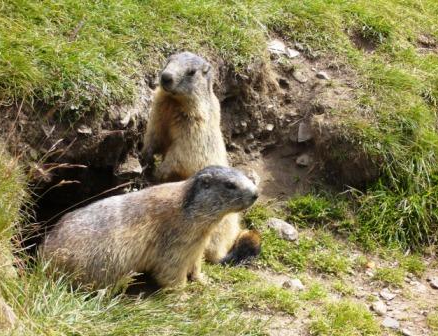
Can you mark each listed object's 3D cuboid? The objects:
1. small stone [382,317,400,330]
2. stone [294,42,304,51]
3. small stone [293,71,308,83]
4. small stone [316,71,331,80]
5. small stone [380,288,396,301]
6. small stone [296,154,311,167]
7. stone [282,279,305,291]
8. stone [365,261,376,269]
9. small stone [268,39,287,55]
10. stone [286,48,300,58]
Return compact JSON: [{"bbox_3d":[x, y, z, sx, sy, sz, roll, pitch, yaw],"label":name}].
[{"bbox_3d":[0.353,0.320,2.800,0.037,0.022,0.030,0,20,0],"label":"small stone"},{"bbox_3d":[0.216,-0.331,3.700,0.027,0.018,0.023,0,20,0],"label":"stone"},{"bbox_3d":[0.216,-0.242,3.600,0.036,0.026,0.031,0,20,0],"label":"small stone"},{"bbox_3d":[0.281,-0.248,3.650,0.040,0.019,0.032,0,20,0],"label":"small stone"},{"bbox_3d":[0.341,0.256,2.750,0.031,0.015,0.026,5,21,14],"label":"small stone"},{"bbox_3d":[0.210,-0.019,3.370,0.038,0.026,0.032,0,20,0],"label":"small stone"},{"bbox_3d":[0.153,0.241,2.800,0.046,0.018,0.030,0,20,0],"label":"stone"},{"bbox_3d":[0.320,0.204,2.870,0.020,0.012,0.017,0,20,0],"label":"stone"},{"bbox_3d":[0.158,-0.329,3.680,0.052,0.032,0.044,0,20,0],"label":"small stone"},{"bbox_3d":[0.204,-0.313,3.720,0.034,0.020,0.029,0,20,0],"label":"stone"}]

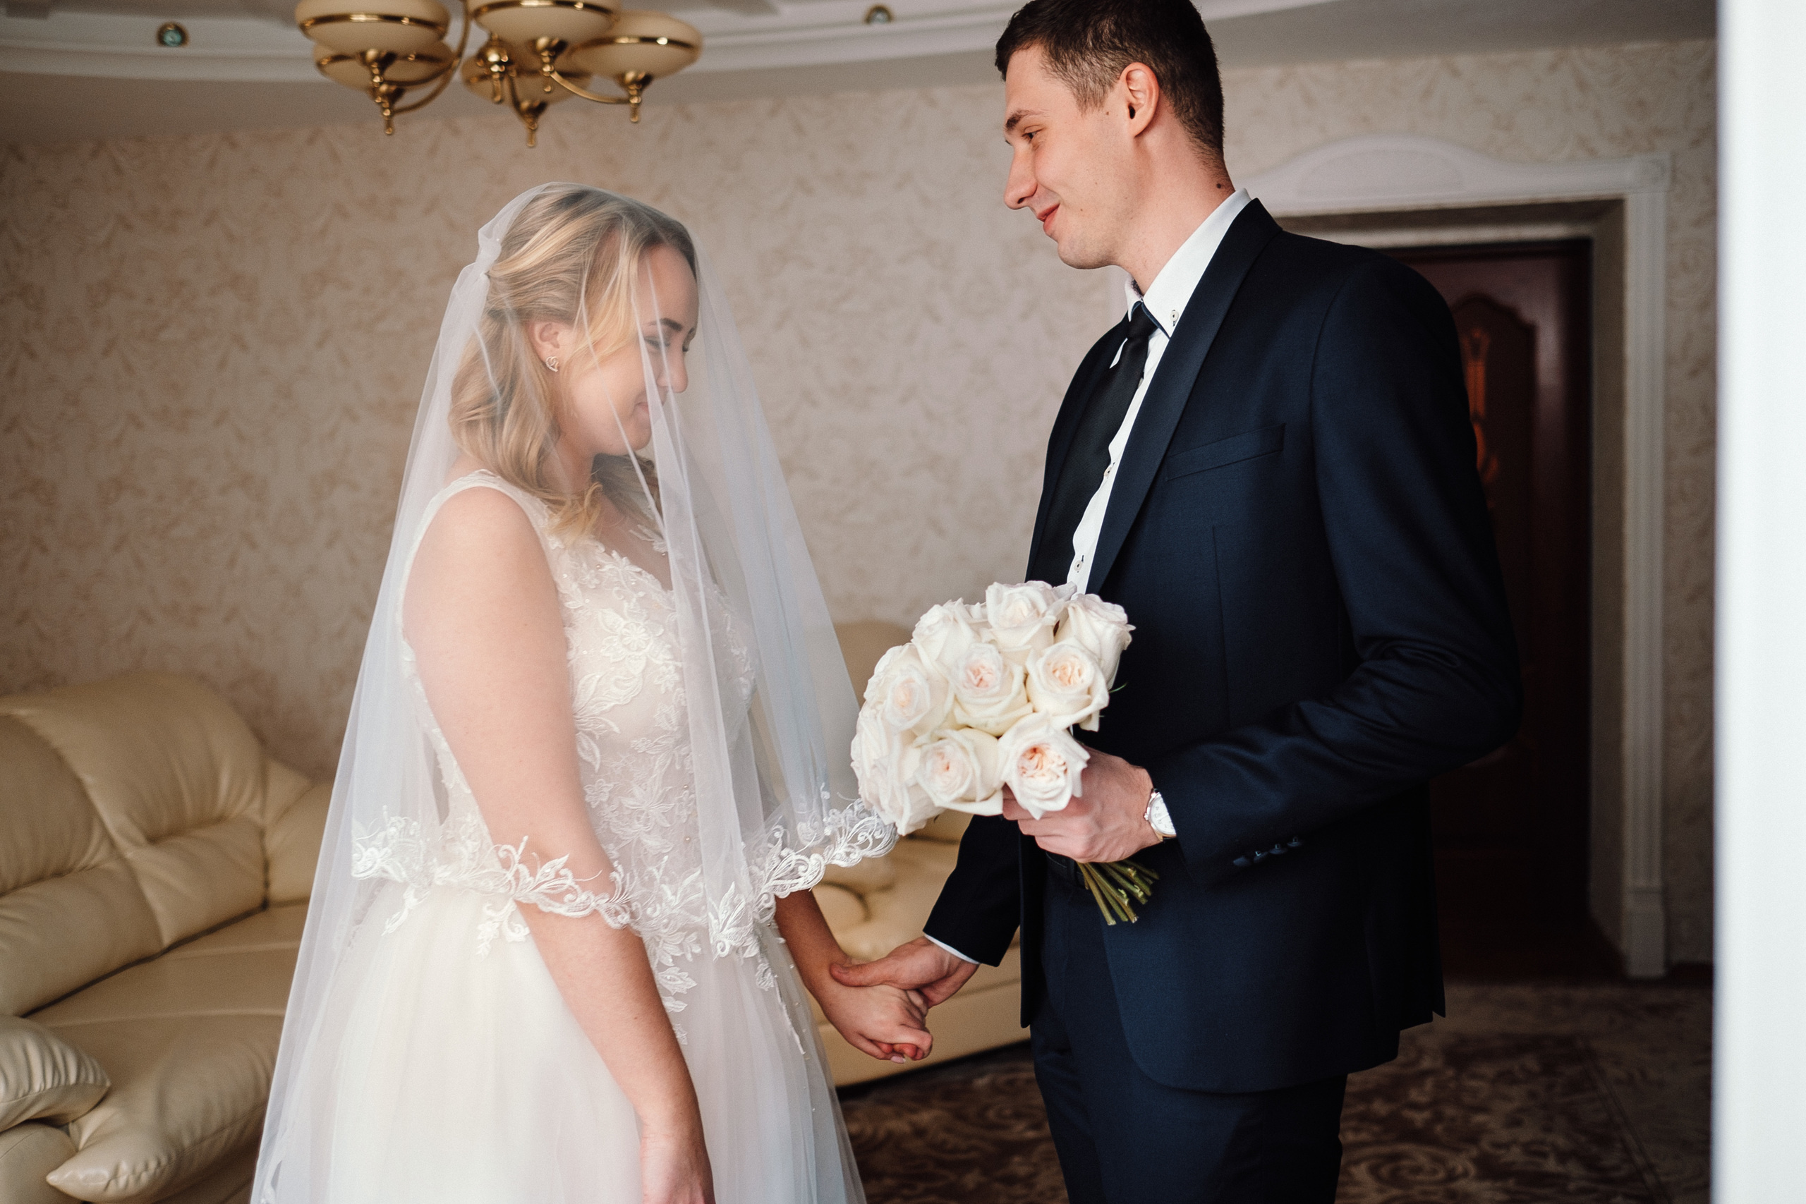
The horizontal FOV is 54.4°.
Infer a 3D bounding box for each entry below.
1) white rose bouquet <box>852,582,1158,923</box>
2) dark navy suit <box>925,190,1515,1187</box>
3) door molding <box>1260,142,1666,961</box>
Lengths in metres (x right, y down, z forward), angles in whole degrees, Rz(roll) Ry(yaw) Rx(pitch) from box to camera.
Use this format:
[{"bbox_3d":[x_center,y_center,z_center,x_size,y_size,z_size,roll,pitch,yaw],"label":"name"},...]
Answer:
[{"bbox_3d":[0.101,0.132,1.361,0.225,0.305,0.225,-33,40,3],"label":"white rose bouquet"},{"bbox_3d":[0.310,0.483,1.615,0.450,1.660,0.510,-6,7,-28],"label":"dark navy suit"},{"bbox_3d":[1.254,-0.085,4.517,1.392,2.188,0.080,-2,6,6],"label":"door molding"}]

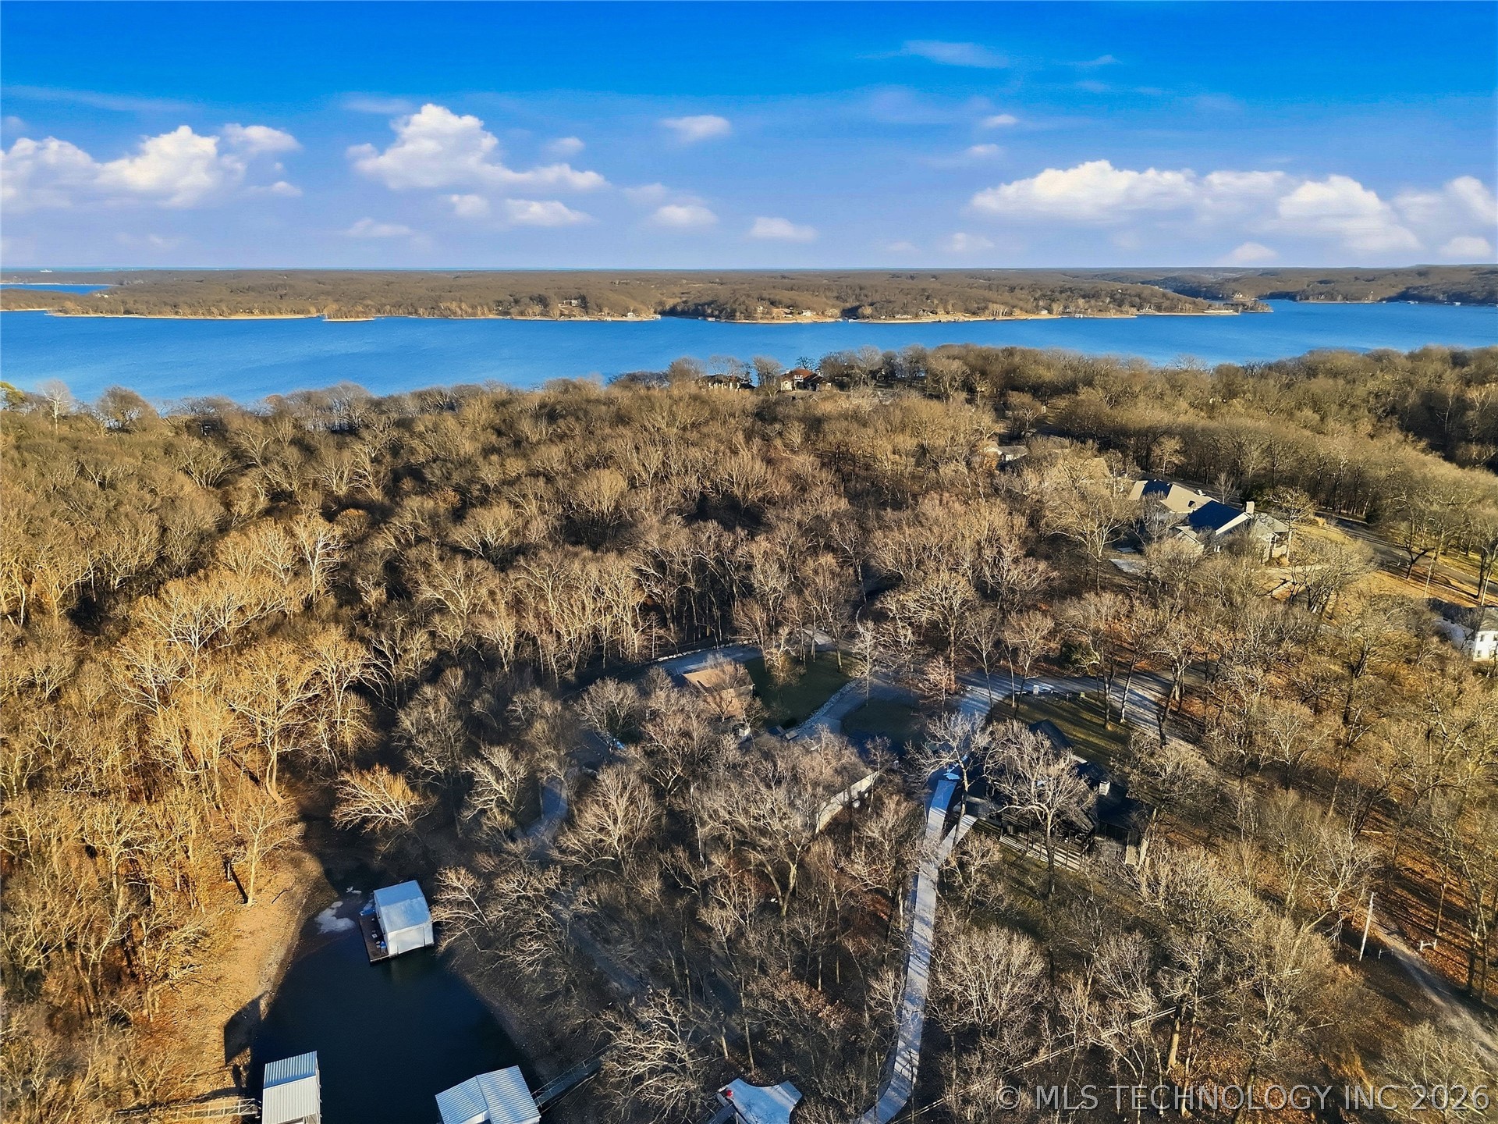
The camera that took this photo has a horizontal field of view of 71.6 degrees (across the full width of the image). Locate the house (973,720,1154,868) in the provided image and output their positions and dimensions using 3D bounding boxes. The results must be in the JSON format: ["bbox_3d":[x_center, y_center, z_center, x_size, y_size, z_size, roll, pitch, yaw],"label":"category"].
[{"bbox_3d":[46.610,33.690,154.330,20.370,8.300,18.280,15,22,42],"label":"house"}]

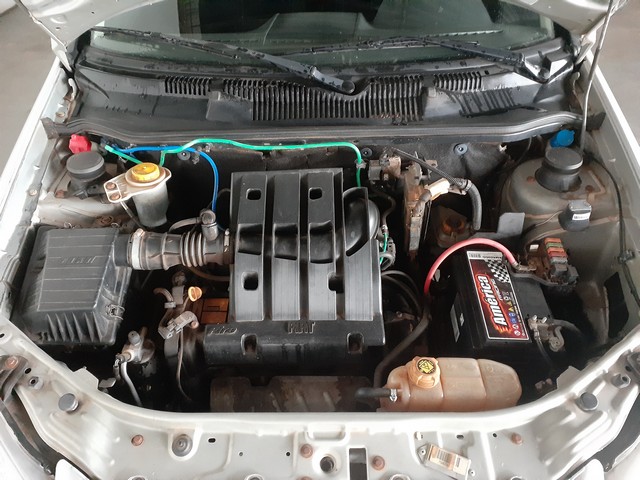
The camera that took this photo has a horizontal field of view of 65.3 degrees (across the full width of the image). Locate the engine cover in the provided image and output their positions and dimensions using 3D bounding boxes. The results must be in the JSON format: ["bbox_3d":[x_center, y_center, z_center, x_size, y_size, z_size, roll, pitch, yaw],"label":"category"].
[{"bbox_3d":[-0.055,0.051,1.104,0.365,0.160,0.380,0,66,0],"label":"engine cover"}]

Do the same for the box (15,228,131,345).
[{"bbox_3d":[-0.513,0.115,1.112,0.230,0.160,0.250,0,53,0],"label":"box"}]

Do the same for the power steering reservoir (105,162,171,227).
[{"bbox_3d":[-0.428,-0.102,1.190,0.145,0.135,0.085,-19,49,-17],"label":"power steering reservoir"}]

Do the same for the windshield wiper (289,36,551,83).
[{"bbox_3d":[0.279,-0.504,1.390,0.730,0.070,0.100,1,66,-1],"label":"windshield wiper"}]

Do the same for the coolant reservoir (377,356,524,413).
[{"bbox_3d":[0.250,0.322,1.017,0.260,0.155,0.125,0,46,0],"label":"coolant reservoir"}]

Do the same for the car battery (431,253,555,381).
[{"bbox_3d":[0.390,0.171,1.120,0.175,0.180,0.242,0,46,0],"label":"car battery"}]

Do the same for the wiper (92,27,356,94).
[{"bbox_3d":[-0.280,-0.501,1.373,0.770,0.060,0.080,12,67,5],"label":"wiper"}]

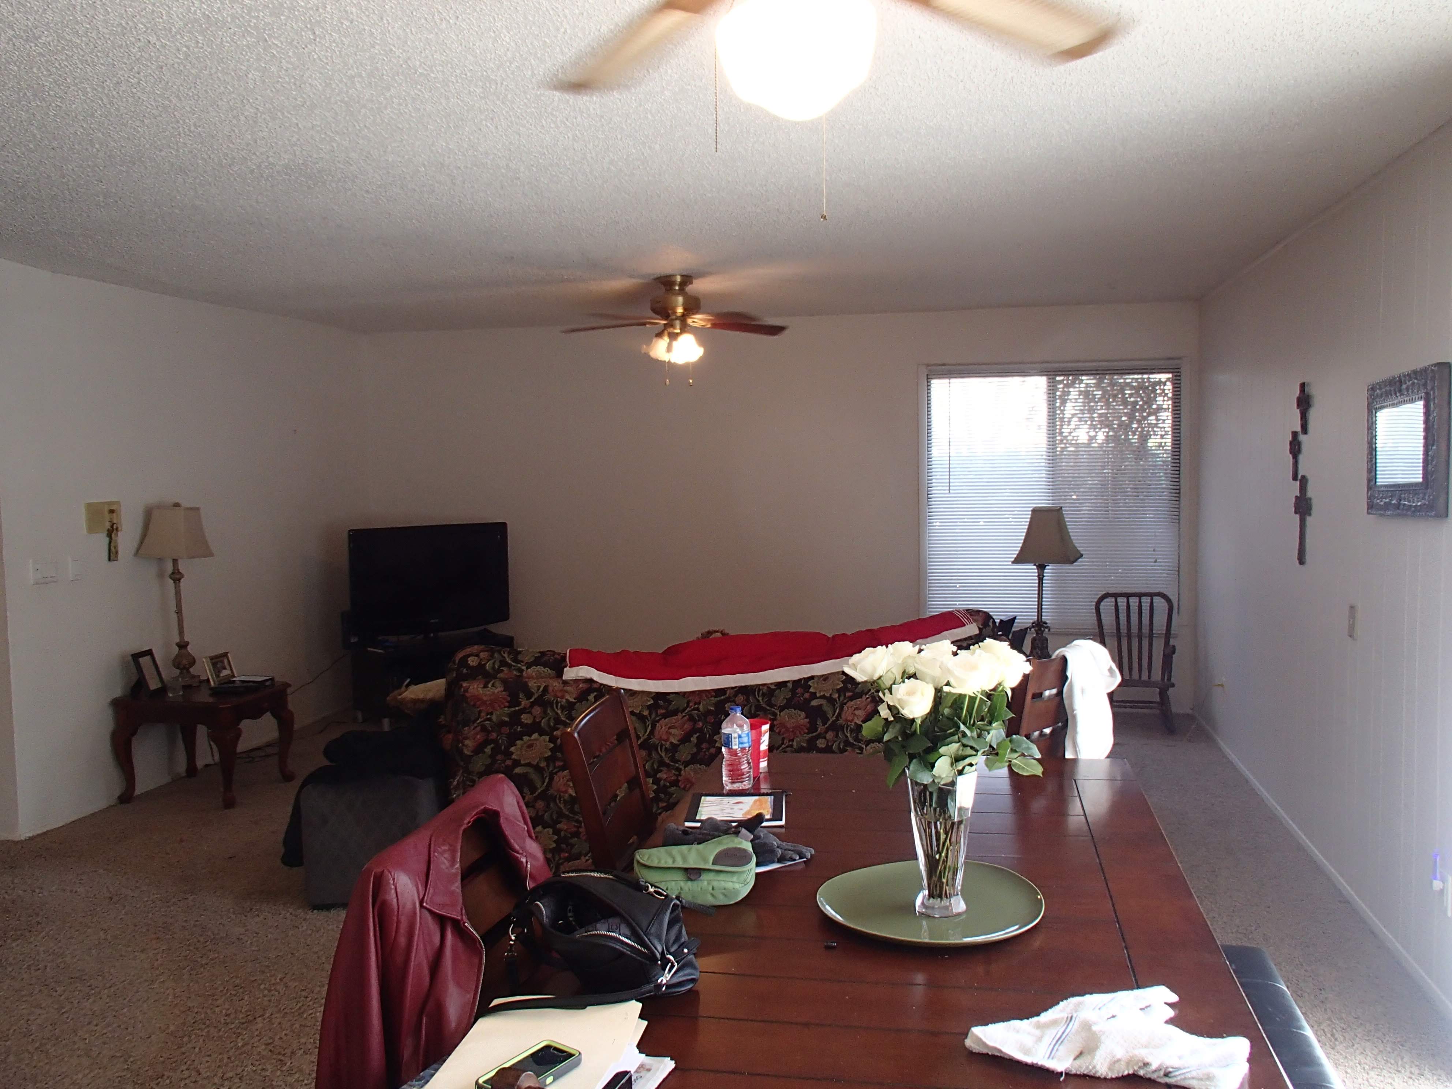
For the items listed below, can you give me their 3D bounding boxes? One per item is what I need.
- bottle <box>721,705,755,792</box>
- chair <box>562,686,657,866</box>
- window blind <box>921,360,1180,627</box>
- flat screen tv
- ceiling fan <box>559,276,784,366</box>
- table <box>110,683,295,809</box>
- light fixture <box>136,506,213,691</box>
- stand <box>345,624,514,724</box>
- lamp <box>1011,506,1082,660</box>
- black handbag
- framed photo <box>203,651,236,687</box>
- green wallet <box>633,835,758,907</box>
[{"bbox_3d":[0.026,0.481,2.796,0.070,0.192,0.070,0,4,12],"label":"bottle"},{"bbox_3d":[-0.014,0.867,2.638,0.580,0.990,0.475,0,4,8],"label":"chair"},{"bbox_3d":[1.948,-0.273,7.048,1.485,1.610,0.050,0,4,12],"label":"window blind"},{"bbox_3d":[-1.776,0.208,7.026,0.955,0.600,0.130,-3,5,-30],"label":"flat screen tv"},{"bbox_3d":[-0.236,-1.064,5.579,1.090,0.416,1.090,0,4,12],"label":"ceiling fan"},{"bbox_3d":[-2.480,0.938,5.602,0.620,0.495,0.550,0,4,12],"label":"table"},{"bbox_3d":[-2.645,0.244,5.684,0.290,0.883,0.290,0,4,12],"label":"light fixture"},{"bbox_3d":[-1.803,0.831,7.363,0.980,0.470,0.380,-5,6,-45],"label":"stand"},{"bbox_3d":[1.367,0.217,5.026,0.260,0.760,0.260,1,4,24],"label":"lamp"},{"bbox_3d":[-0.183,0.584,1.824,0.310,0.155,0.210,1,4,24],"label":"black handbag"},{"bbox_3d":[-2.496,0.611,5.814,0.030,0.155,0.200,-15,1,13],"label":"framed photo"},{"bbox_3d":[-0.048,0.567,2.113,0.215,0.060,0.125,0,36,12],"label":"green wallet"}]

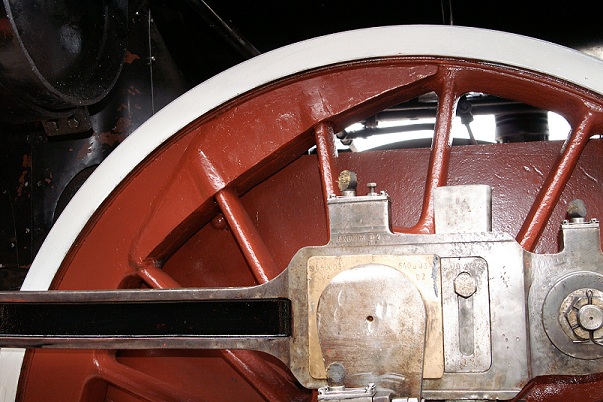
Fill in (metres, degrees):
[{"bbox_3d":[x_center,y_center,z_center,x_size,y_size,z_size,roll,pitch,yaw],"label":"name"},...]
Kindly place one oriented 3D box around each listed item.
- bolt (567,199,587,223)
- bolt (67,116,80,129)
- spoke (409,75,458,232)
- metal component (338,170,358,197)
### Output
[{"bbox_3d":[0.485,0.017,1.237,0.034,0.041,0.032,-3,-5,27],"label":"bolt"},{"bbox_3d":[-0.586,-0.202,1.810,0.031,0.031,0.022,-1,-5,0],"label":"bolt"},{"bbox_3d":[0.279,-0.102,1.421,0.047,0.337,0.056,8,-12,12],"label":"spoke"},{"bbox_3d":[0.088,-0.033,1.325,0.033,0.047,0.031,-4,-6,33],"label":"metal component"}]

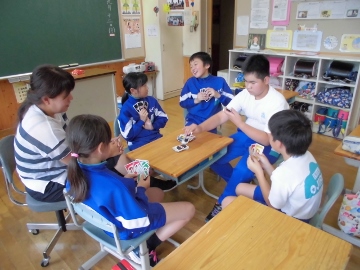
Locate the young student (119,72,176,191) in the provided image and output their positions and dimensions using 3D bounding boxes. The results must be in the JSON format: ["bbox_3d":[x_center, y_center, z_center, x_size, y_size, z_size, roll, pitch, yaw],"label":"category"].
[{"bbox_3d":[-0.220,0.005,2.260,0.630,1.040,0.460,13,27,32],"label":"young student"}]

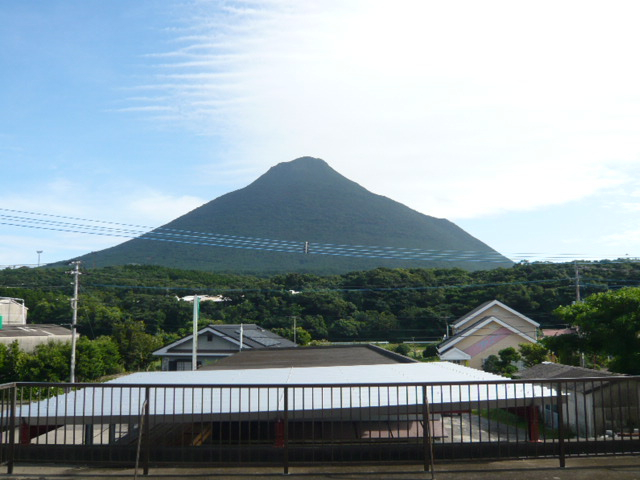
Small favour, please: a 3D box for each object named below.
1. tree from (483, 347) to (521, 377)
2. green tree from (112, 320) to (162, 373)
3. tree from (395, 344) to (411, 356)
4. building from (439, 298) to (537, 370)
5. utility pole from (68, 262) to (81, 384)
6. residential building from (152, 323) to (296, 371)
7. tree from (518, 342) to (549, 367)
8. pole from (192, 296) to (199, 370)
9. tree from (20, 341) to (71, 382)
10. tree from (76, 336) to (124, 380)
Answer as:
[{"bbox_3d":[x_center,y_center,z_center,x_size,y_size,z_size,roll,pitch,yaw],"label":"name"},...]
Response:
[{"bbox_3d":[15.437,10.843,43.829,3.100,3.600,3.000,0,-5,0],"label":"tree"},{"bbox_3d":[-19.018,11.326,53.720,5.100,5.890,5.000,0,-5,0],"label":"green tree"},{"bbox_3d":[10.523,14.169,65.919,2.000,1.700,2.000,0,-5,0],"label":"tree"},{"bbox_3d":[17.010,10.007,52.131,9.200,7.780,9.500,-1,-6,9],"label":"building"},{"bbox_3d":[-21.131,7.657,44.456,1.100,11.450,0.500,0,-5,0],"label":"utility pole"},{"bbox_3d":[-9.249,11.378,52.740,13.300,5.480,9.500,-1,-5,6],"label":"residential building"},{"bbox_3d":[18.981,10.800,45.839,2.700,3.400,2.600,0,-5,0],"label":"tree"},{"bbox_3d":[-10.275,8.608,42.611,0.450,8.200,0.400,0,-5,0],"label":"pole"},{"bbox_3d":[-24.377,11.233,45.780,4.400,4.630,4.200,0,-5,0],"label":"tree"},{"bbox_3d":[-19.489,11.039,45.765,4.200,4.950,4.200,0,-5,0],"label":"tree"}]

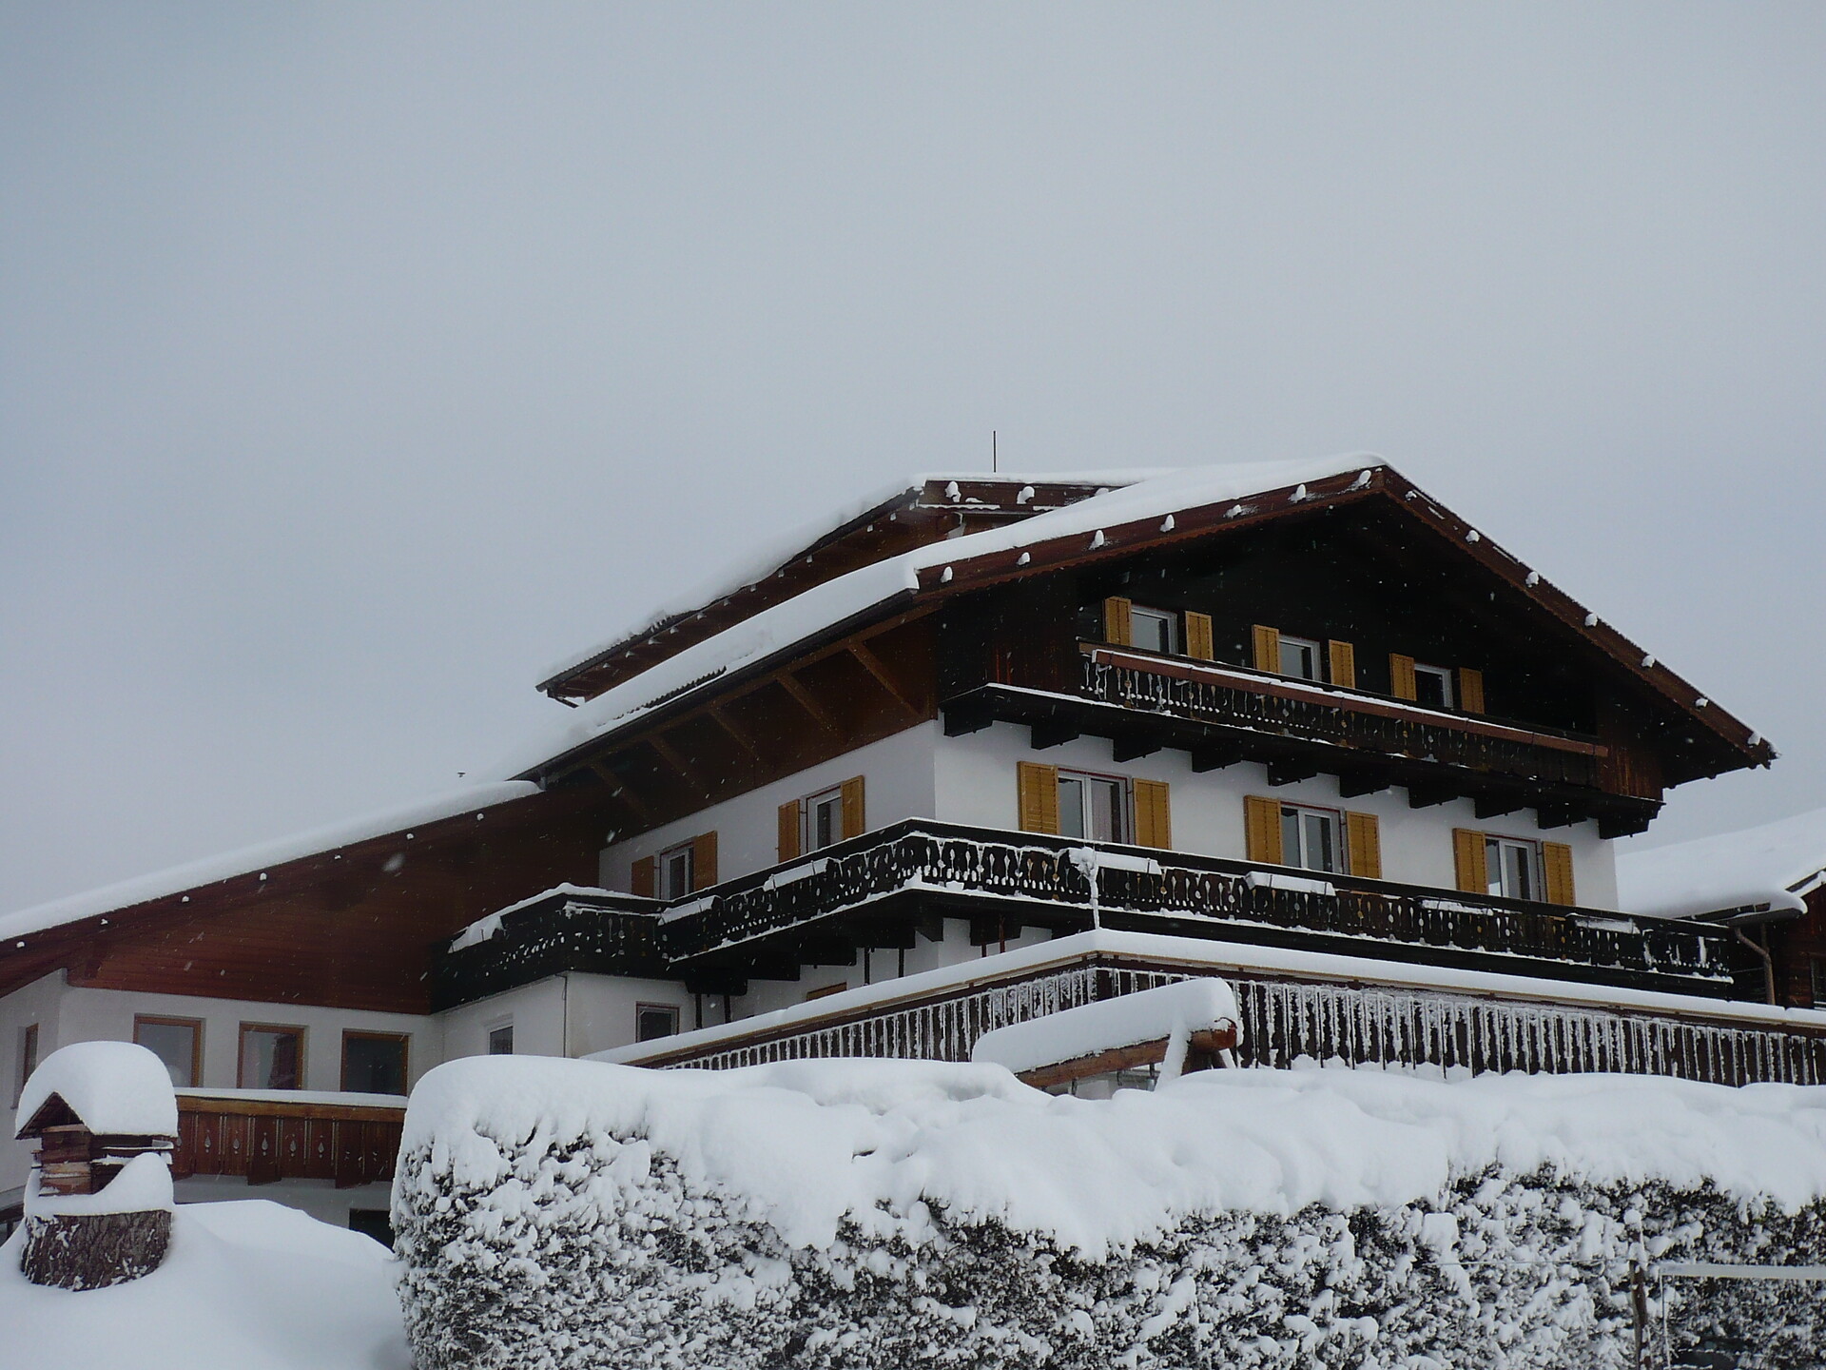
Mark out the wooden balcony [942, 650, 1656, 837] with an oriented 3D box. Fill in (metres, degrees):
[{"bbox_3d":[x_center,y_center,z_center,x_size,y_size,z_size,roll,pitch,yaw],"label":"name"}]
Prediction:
[{"bbox_3d":[6.255,0.840,39.197,13.344,1.315,1.200,9,-18,-32],"label":"wooden balcony"}]

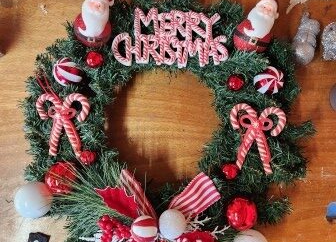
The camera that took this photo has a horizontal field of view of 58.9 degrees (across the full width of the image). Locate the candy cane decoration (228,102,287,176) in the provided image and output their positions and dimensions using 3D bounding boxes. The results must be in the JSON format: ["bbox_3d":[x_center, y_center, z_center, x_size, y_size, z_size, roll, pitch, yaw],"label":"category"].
[{"bbox_3d":[0.182,0.037,0.600,0.110,0.023,0.144,6,87,0],"label":"candy cane decoration"}]

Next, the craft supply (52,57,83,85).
[{"bbox_3d":[-0.206,-0.099,0.610,0.058,0.058,0.058,0,85,0],"label":"craft supply"}]

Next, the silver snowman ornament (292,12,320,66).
[{"bbox_3d":[0.311,-0.184,0.667,0.049,0.046,0.112,8,86,-1],"label":"silver snowman ornament"}]

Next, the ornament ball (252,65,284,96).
[{"bbox_3d":[0.209,-0.084,0.617,0.059,0.059,0.059,0,87,-1],"label":"ornament ball"}]

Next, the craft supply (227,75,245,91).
[{"bbox_3d":[0.141,-0.079,0.622,0.035,0.035,0.035,0,87,-1],"label":"craft supply"}]

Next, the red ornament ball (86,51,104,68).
[{"bbox_3d":[-0.150,-0.127,0.616,0.035,0.035,0.035,0,87,-1],"label":"red ornament ball"}]

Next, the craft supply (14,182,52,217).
[{"bbox_3d":[-0.275,0.161,0.610,0.073,0.073,0.073,0,85,0],"label":"craft supply"}]

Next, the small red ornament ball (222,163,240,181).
[{"bbox_3d":[0.124,0.102,0.600,0.033,0.033,0.033,0,85,0],"label":"small red ornament ball"}]

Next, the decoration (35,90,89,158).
[{"bbox_3d":[-0.211,0.008,0.600,0.108,0.023,0.135,0,87,0],"label":"decoration"}]

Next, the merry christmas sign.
[{"bbox_3d":[0.006,-0.170,0.607,0.233,0.018,0.118,0,87,-1],"label":"merry christmas sign"}]

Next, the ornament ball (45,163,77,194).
[{"bbox_3d":[-0.218,0.115,0.605,0.062,0.062,0.062,0,85,0],"label":"ornament ball"}]

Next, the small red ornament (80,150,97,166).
[{"bbox_3d":[-0.162,0.075,0.609,0.033,0.033,0.033,0,87,-1],"label":"small red ornament"}]

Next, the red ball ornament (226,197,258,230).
[{"bbox_3d":[0.147,0.186,0.593,0.059,0.059,0.059,0,87,-1],"label":"red ball ornament"}]

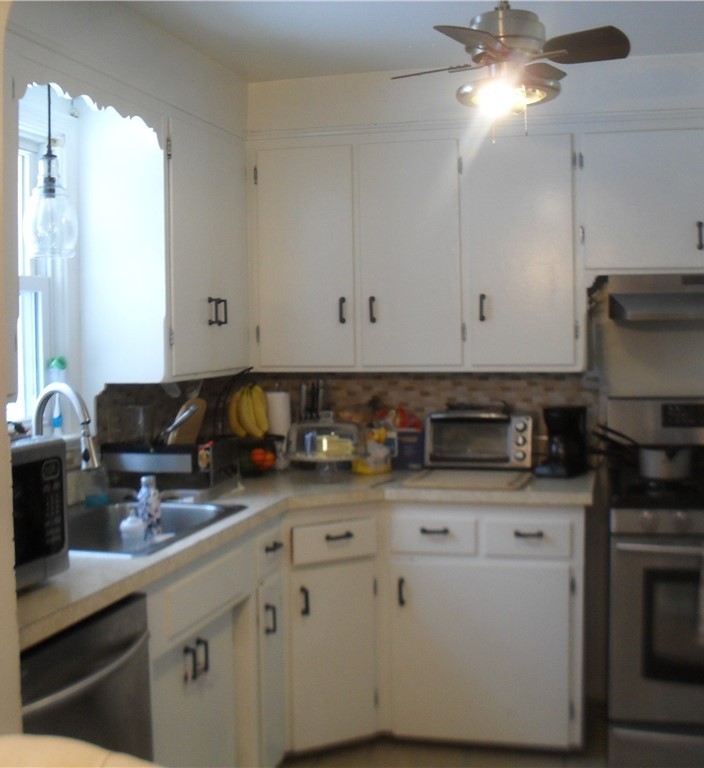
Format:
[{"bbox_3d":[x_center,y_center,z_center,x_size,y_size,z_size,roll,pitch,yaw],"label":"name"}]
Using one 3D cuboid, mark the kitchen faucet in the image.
[{"bbox_3d":[-0.800,0.195,2.910,0.225,0.397,0.075,0,3,14],"label":"kitchen faucet"}]

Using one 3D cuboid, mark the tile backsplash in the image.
[{"bbox_3d":[0.040,0.125,3.700,1.607,0.330,0.930,0,3,14],"label":"tile backsplash"}]

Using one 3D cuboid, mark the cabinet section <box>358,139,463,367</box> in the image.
[{"bbox_3d":[0.249,-0.477,3.904,0.390,0.808,0.320,0,4,14],"label":"cabinet section"}]

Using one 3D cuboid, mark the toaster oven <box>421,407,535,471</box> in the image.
[{"bbox_3d":[0.496,0.206,3.938,0.393,0.225,0.290,0,3,14],"label":"toaster oven"}]

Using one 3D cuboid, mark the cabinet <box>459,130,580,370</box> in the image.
[{"bbox_3d":[0.625,-0.475,3.804,0.422,0.840,0.340,0,3,14],"label":"cabinet"}]

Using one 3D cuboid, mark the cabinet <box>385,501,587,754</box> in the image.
[{"bbox_3d":[0.517,0.795,3.755,0.668,0.824,0.650,0,3,14],"label":"cabinet"}]

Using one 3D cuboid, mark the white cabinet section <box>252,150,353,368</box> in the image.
[{"bbox_3d":[-0.129,-0.477,3.999,0.372,0.812,0.320,0,4,14],"label":"white cabinet section"}]

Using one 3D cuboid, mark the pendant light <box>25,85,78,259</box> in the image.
[{"bbox_3d":[-0.824,-0.589,2.823,0.150,0.510,0.150,0,3,14],"label":"pendant light"}]

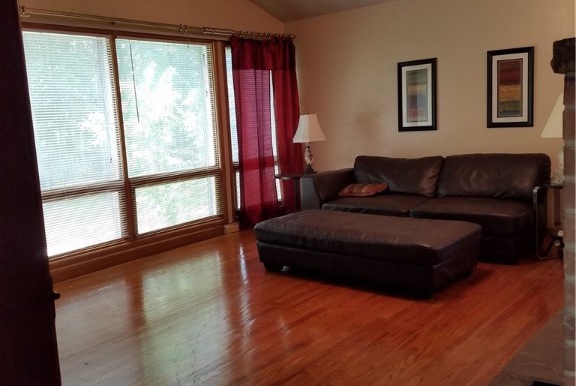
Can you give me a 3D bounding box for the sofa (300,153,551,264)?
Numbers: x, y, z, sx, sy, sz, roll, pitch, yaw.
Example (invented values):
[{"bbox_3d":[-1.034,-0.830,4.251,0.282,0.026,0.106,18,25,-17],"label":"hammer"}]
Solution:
[{"bbox_3d":[1.281,0.073,5.601,2.110,0.800,1.080,3,10,38],"label":"sofa"}]

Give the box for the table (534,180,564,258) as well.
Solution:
[{"bbox_3d":[2.438,0.205,4.823,0.520,0.620,0.600,3,10,38],"label":"table"}]

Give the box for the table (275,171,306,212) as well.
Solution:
[{"bbox_3d":[0.173,0.094,6.599,0.520,0.610,0.520,3,10,38],"label":"table"}]

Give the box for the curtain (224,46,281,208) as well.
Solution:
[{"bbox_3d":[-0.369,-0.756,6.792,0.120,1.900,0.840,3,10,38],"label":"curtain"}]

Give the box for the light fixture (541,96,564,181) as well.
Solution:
[{"bbox_3d":[2.325,-0.460,4.766,0.460,0.755,0.460,3,10,38],"label":"light fixture"}]

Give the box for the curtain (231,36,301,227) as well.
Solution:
[{"bbox_3d":[-0.252,-0.737,6.896,0.140,2.200,1.020,3,10,38],"label":"curtain"}]

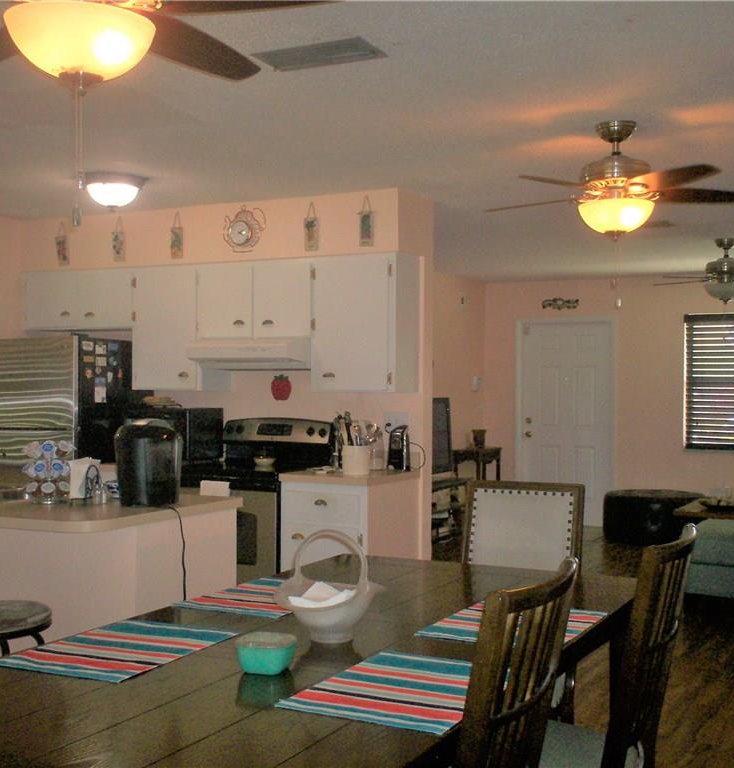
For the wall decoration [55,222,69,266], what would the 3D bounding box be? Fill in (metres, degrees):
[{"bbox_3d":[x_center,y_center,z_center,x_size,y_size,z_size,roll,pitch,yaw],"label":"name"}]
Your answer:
[{"bbox_3d":[-1.848,-0.845,6.444,0.107,0.266,0.020,0,1,27],"label":"wall decoration"}]

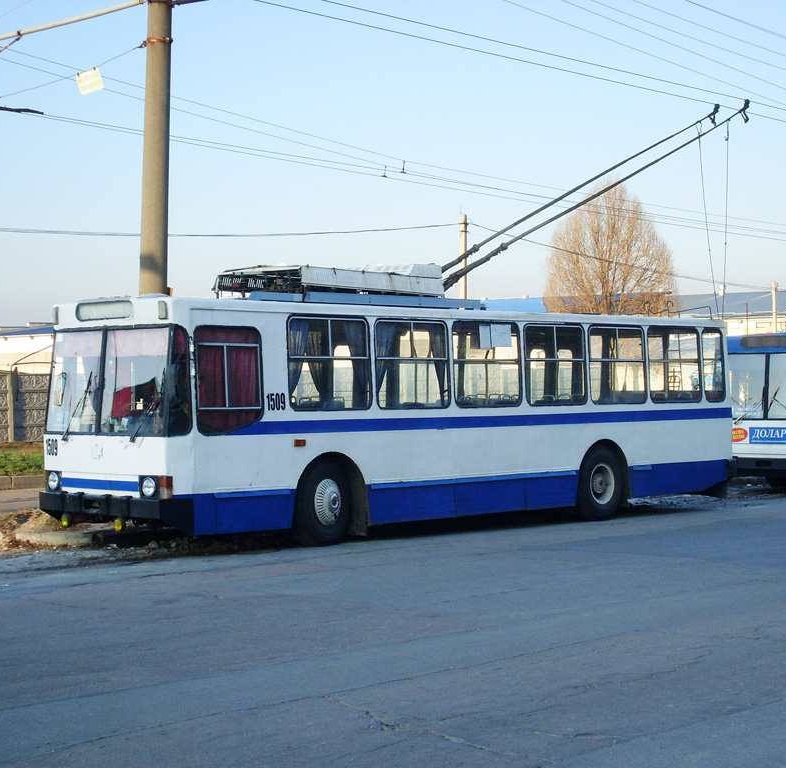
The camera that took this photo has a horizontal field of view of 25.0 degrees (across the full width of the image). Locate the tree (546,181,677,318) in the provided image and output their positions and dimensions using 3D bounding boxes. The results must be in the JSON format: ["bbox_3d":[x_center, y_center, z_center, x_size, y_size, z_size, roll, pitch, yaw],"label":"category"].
[{"bbox_3d":[9.292,-3.382,76.000,5.500,10.265,5.500,0,0,0],"label":"tree"}]

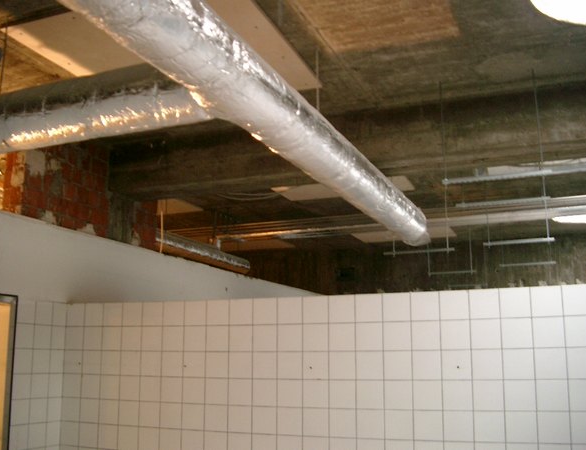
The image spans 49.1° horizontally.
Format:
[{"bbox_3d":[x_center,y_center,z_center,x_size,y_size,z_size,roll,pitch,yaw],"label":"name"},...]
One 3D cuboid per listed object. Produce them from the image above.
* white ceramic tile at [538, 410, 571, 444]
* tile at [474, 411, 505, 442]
[{"bbox_3d":[1.243,0.959,3.037,0.150,0.150,0.009,-5,-13,21],"label":"white ceramic tile"},{"bbox_3d":[0.948,0.972,3.092,0.150,0.150,0.008,-5,-13,21],"label":"tile"}]

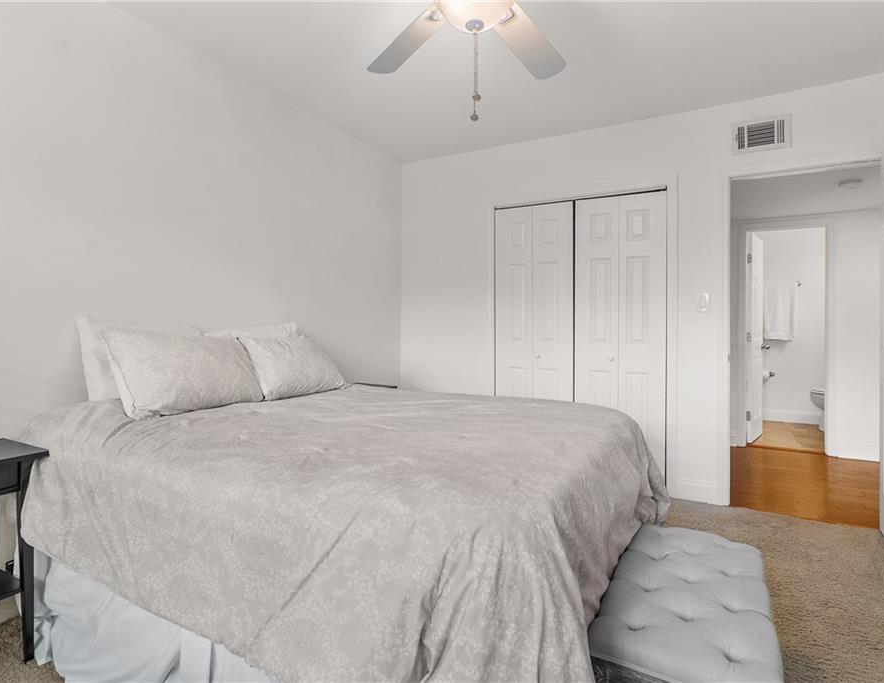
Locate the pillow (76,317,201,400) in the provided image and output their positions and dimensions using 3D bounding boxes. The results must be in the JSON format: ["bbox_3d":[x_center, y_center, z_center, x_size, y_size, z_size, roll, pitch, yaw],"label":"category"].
[{"bbox_3d":[-1.256,0.074,2.041,0.170,0.360,0.560,-14,-6,25],"label":"pillow"}]

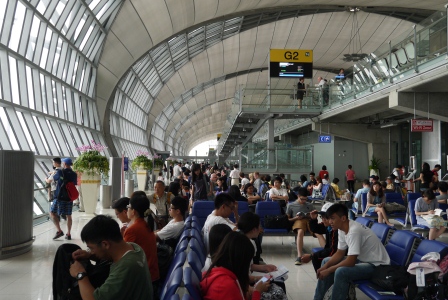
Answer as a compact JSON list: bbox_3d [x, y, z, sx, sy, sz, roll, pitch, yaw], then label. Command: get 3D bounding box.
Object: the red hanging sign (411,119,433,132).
[{"bbox_3d":[6.320,-0.768,14.033,0.690,0.390,0.090,0,-2,-3],"label":"red hanging sign"}]

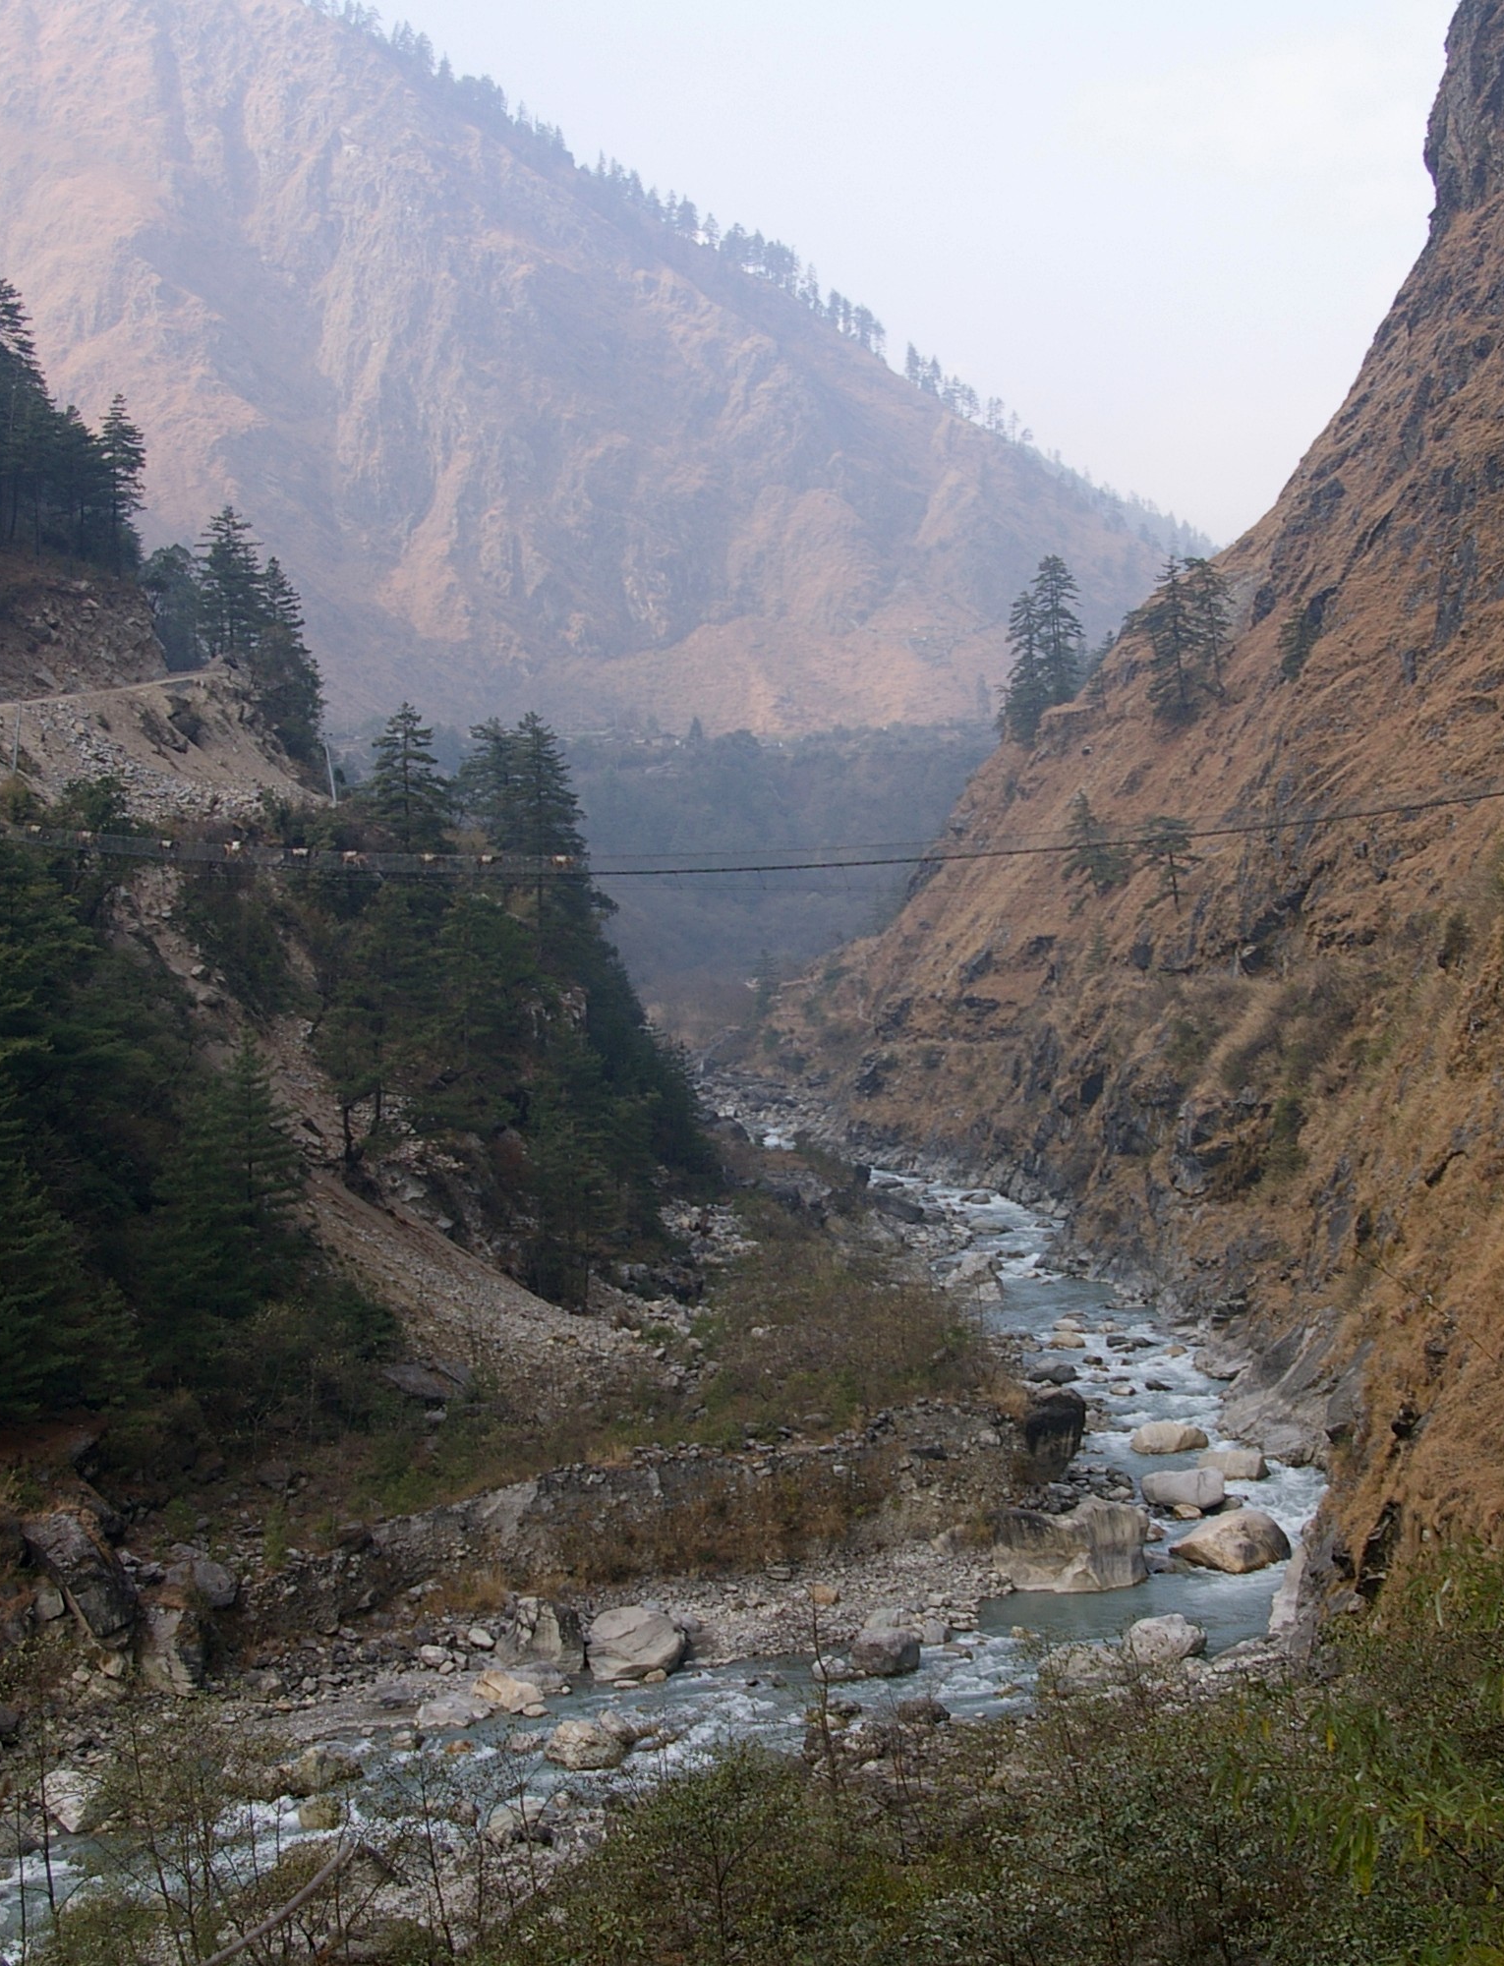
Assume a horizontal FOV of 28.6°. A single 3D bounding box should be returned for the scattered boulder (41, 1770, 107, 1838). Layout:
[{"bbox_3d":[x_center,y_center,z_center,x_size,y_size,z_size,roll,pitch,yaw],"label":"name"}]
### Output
[{"bbox_3d":[-29.380,35.480,128.000,2.720,2.760,2.450,-1,1,0],"label":"scattered boulder"}]

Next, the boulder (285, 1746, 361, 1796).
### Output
[{"bbox_3d":[-19.310,35.490,133.120,3.430,2.180,2.750,-1,1,0],"label":"boulder"}]

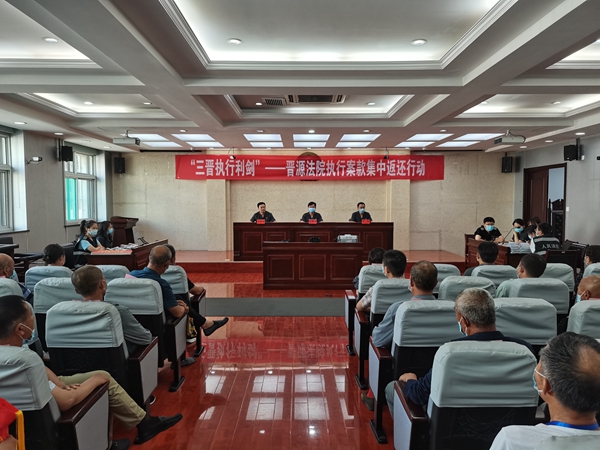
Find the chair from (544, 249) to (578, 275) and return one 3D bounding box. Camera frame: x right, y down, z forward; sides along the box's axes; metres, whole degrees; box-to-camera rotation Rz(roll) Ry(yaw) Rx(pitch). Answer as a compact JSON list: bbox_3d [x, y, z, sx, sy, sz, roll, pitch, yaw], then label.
[{"bbox_3d":[3.460,0.771,6.151,0.490,0.930,0.540,0,3,-6],"label":"chair"}]

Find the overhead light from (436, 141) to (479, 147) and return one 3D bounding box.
[{"bbox_3d":[4.292,-2.201,12.252,0.855,0.060,1.020,0,2,0],"label":"overhead light"}]

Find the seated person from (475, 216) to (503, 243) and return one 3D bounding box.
[{"bbox_3d":[3.536,0.524,8.529,0.550,1.334,0.750,1,2,19],"label":"seated person"}]

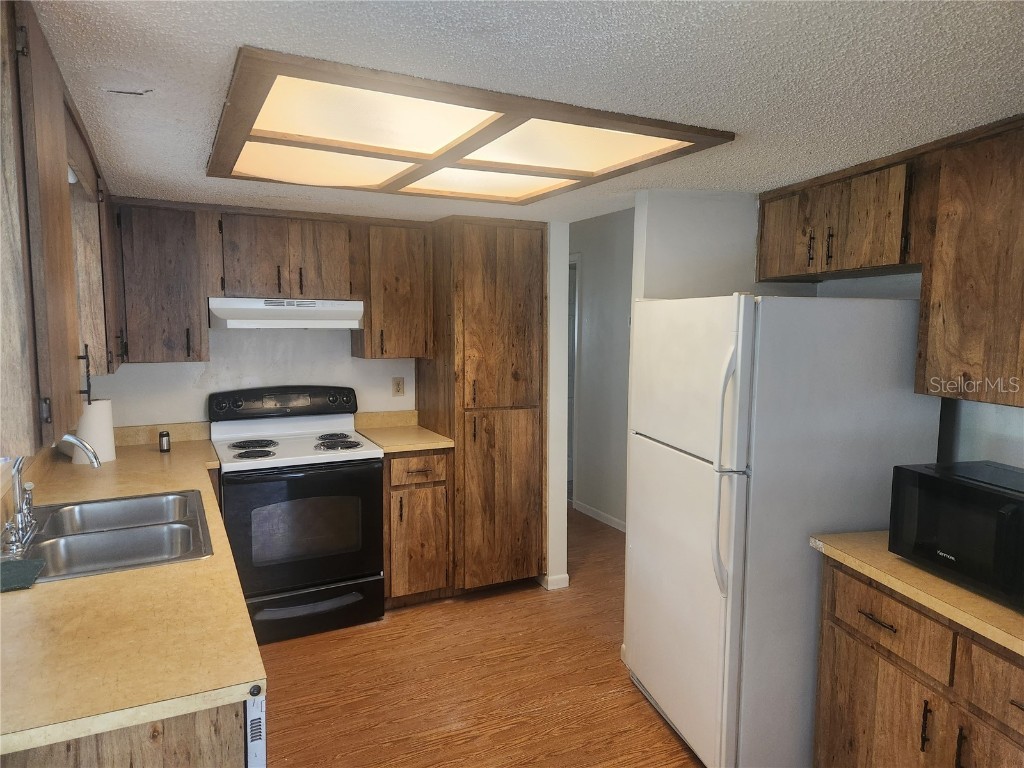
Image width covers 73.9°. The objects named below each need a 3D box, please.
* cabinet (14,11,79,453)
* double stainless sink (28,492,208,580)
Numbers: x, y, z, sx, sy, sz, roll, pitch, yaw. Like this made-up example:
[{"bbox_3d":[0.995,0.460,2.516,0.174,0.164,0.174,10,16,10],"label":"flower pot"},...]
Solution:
[{"bbox_3d":[-1.024,-0.290,1.256,0.320,0.778,0.455,-2,6,-27],"label":"cabinet"},{"bbox_3d":[-1.279,0.546,2.169,0.560,0.180,0.834,-2,6,-27],"label":"double stainless sink"}]

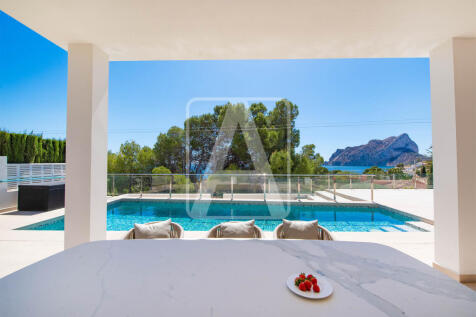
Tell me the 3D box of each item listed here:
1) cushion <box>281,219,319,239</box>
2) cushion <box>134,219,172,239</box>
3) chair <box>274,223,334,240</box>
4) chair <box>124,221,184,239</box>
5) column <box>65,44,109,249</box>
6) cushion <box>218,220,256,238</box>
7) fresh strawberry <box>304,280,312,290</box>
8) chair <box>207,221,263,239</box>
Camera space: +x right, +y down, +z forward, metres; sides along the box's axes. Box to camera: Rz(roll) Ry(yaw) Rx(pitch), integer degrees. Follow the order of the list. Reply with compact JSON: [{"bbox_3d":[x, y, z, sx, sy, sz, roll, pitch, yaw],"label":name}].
[{"bbox_3d":[0.595,0.765,1.902,0.360,0.350,0.140,0,-16,2],"label":"cushion"},{"bbox_3d":[-0.817,0.765,1.902,0.360,0.350,0.140,0,-16,2],"label":"cushion"},{"bbox_3d":[0.585,1.005,1.699,0.570,0.780,0.580,0,-2,5],"label":"chair"},{"bbox_3d":[-0.785,1.011,1.732,0.570,0.770,0.580,0,-1,2],"label":"chair"},{"bbox_3d":[-1.931,0.003,2.556,0.297,2.825,0.297,0,-1,2],"label":"column"},{"bbox_3d":[-0.005,0.765,1.902,0.360,0.350,0.140,0,-16,2],"label":"cushion"},{"bbox_3d":[0.331,0.594,0.928,0.034,0.034,0.037,0,-1,2],"label":"fresh strawberry"},{"bbox_3d":[-0.030,1.011,1.732,0.570,0.770,0.580,0,-1,2],"label":"chair"}]

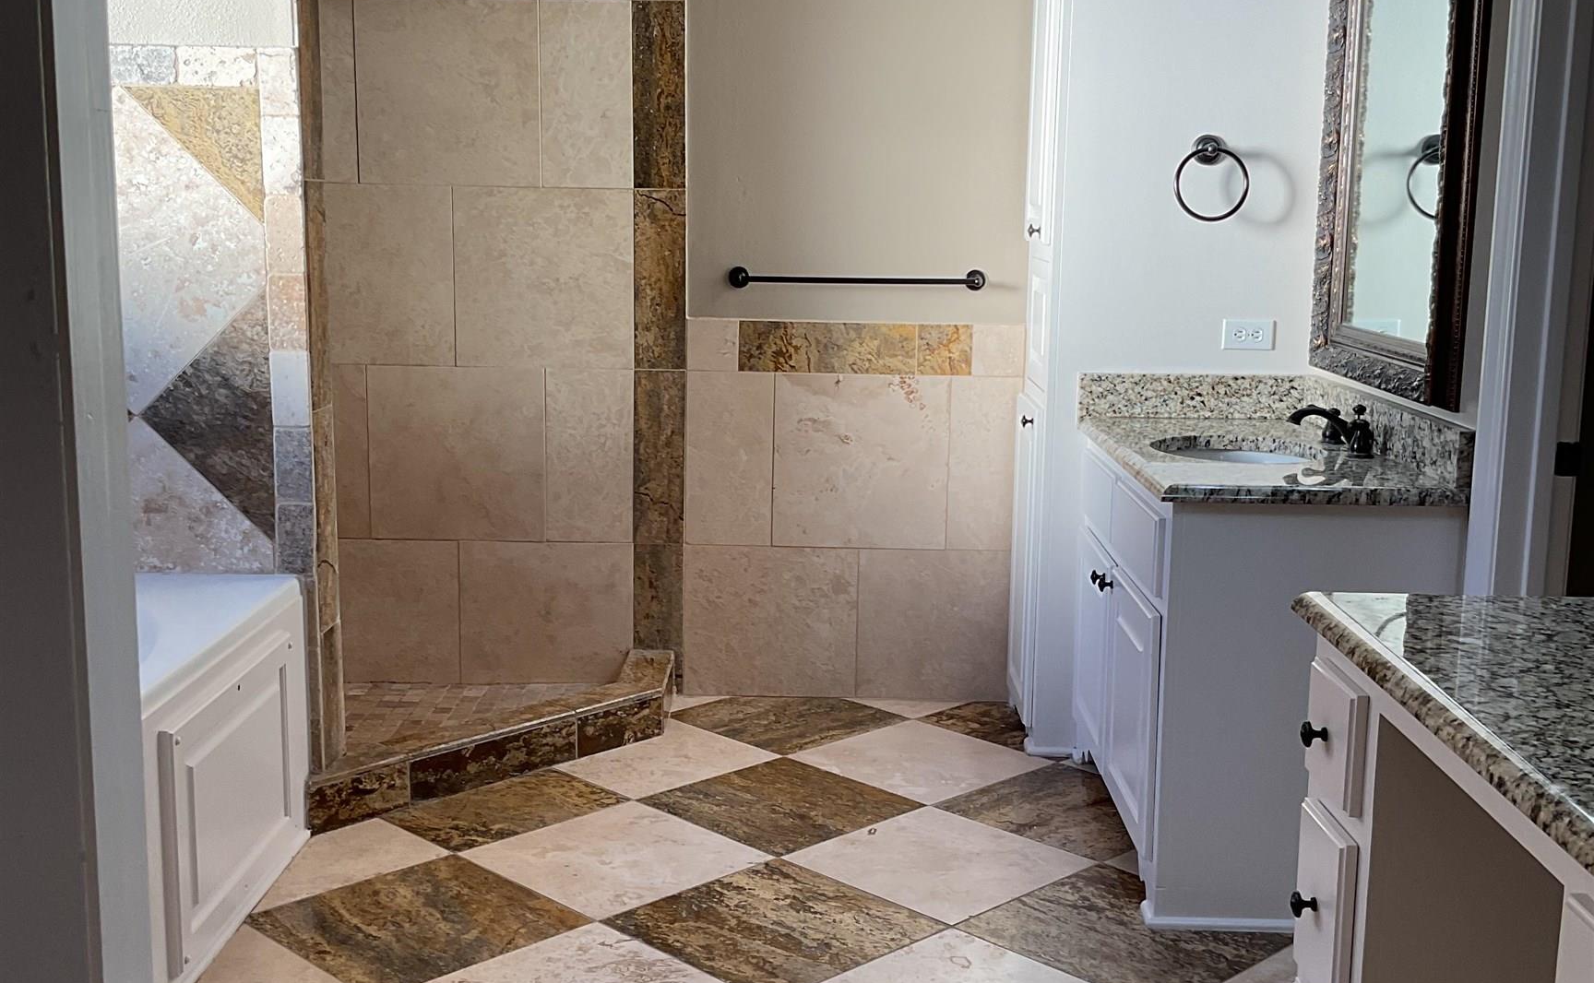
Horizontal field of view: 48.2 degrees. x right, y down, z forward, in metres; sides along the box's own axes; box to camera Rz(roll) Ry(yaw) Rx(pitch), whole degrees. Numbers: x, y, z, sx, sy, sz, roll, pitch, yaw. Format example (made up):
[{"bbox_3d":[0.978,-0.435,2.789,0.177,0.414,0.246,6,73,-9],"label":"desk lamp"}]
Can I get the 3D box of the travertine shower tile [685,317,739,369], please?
[{"bbox_3d":[-0.216,-0.375,4.550,0.129,0.128,0.013,1,10,1],"label":"travertine shower tile"}]

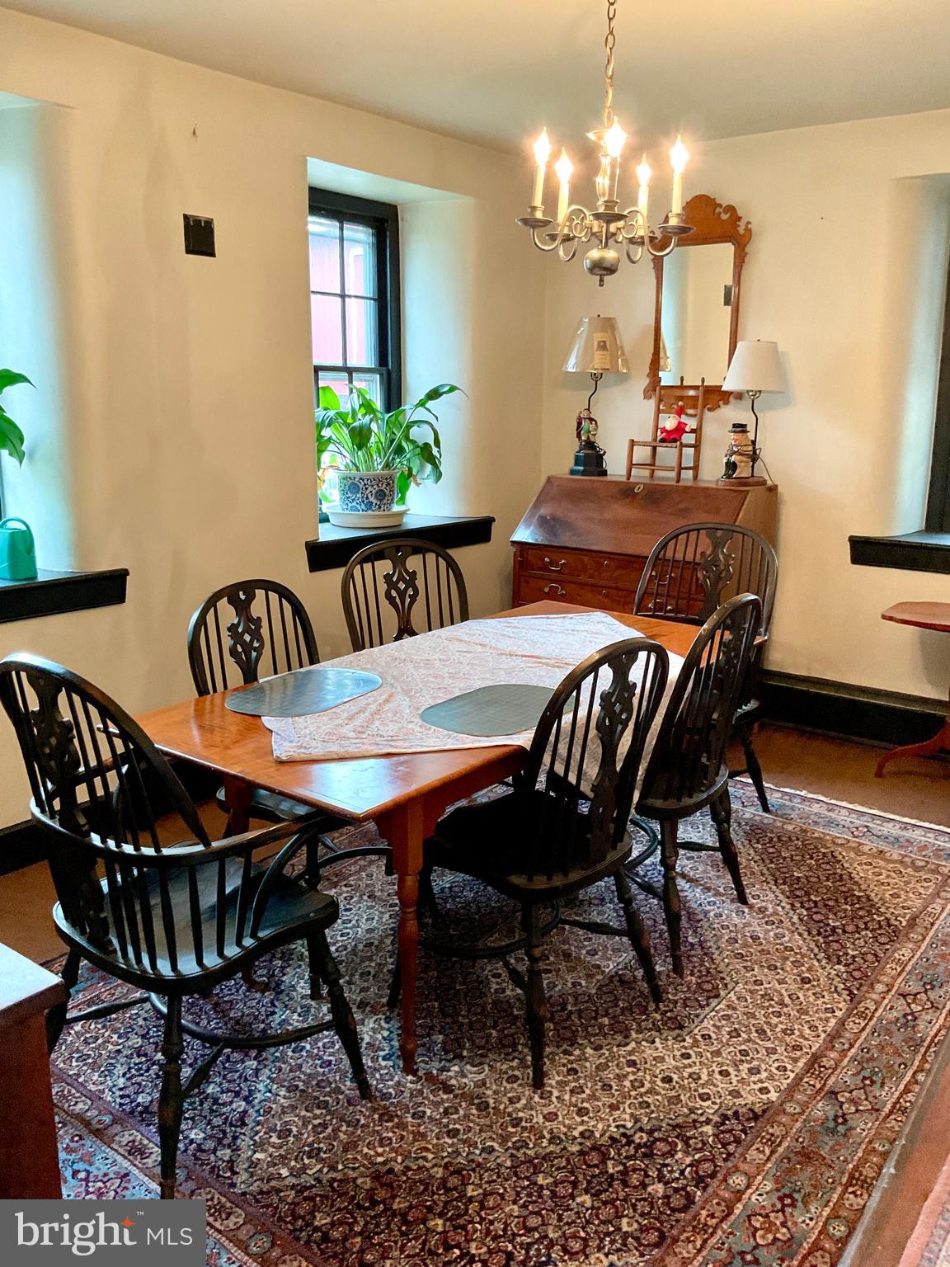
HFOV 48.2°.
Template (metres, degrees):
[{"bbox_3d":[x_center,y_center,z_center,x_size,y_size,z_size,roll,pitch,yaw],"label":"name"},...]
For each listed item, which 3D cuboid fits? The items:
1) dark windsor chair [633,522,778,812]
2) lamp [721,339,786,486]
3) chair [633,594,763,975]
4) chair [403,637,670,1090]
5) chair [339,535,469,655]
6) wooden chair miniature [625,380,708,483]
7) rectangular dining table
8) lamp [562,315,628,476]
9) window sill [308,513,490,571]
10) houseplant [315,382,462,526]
[{"bbox_3d":[0.725,0.141,3.810,0.620,1.020,0.600,11,16,38],"label":"dark windsor chair"},{"bbox_3d":[1.186,-0.947,4.545,0.300,0.640,0.290,10,16,37],"label":"lamp"},{"bbox_3d":[0.514,0.339,3.015,0.585,0.985,0.490,11,16,38],"label":"chair"},{"bbox_3d":[0.146,0.447,2.533,0.585,0.985,0.490,12,17,42],"label":"chair"},{"bbox_3d":[-0.121,0.202,3.605,0.490,0.985,0.585,-8,15,-33],"label":"chair"},{"bbox_3d":[0.869,-0.922,4.810,0.290,0.470,0.250,10,16,37],"label":"wooden chair miniature"},{"bbox_3d":[0.026,0.473,2.981,0.850,0.735,1.860,10,16,37],"label":"rectangular dining table"},{"bbox_3d":[0.573,-1.117,5.007,0.315,0.760,0.315,0,13,0],"label":"lamp"},{"bbox_3d":[-0.454,-0.432,4.794,0.410,0.112,1.205,10,16,37],"label":"window sill"},{"bbox_3d":[-0.422,-0.778,4.664,0.580,0.620,0.640,10,16,37],"label":"houseplant"}]

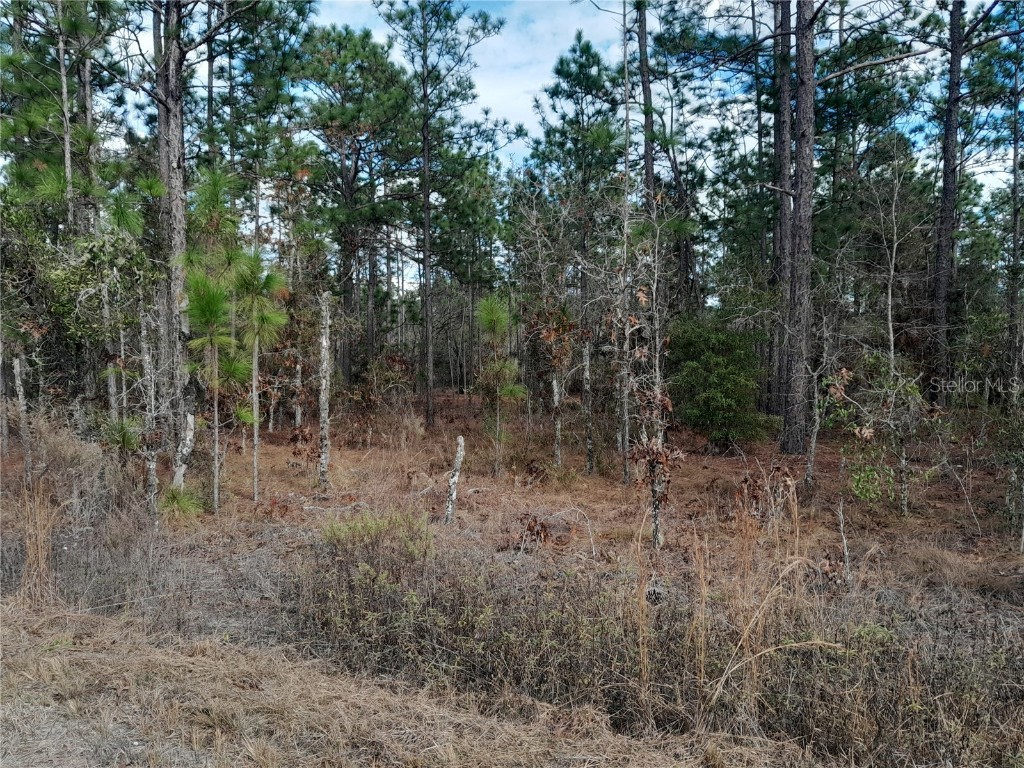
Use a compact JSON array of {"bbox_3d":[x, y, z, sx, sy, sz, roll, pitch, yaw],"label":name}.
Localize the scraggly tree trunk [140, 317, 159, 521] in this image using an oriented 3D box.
[{"bbox_3d":[-3.738,0.327,8.180,0.167,2.115,0.142,-1,2,-25],"label":"scraggly tree trunk"}]

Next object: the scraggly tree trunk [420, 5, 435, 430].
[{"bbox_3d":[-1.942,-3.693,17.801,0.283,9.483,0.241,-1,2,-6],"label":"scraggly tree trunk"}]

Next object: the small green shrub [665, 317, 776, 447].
[{"bbox_3d":[3.526,0.011,13.639,1.693,2.255,1.524,0,2,14],"label":"small green shrub"}]

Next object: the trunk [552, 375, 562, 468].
[{"bbox_3d":[0.651,0.549,11.509,0.144,1.372,0.123,0,2,3],"label":"trunk"}]

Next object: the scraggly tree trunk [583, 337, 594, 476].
[{"bbox_3d":[1.038,0.330,10.891,0.164,1.844,0.139,0,2,5],"label":"scraggly tree trunk"}]

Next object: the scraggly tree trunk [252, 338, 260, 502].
[{"bbox_3d":[-2.893,0.420,8.988,0.077,1.861,0.065,-1,2,-18],"label":"scraggly tree trunk"}]

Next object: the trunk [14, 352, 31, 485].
[{"bbox_3d":[-5.998,0.497,9.746,0.176,1.712,0.150,-2,2,-32],"label":"trunk"}]

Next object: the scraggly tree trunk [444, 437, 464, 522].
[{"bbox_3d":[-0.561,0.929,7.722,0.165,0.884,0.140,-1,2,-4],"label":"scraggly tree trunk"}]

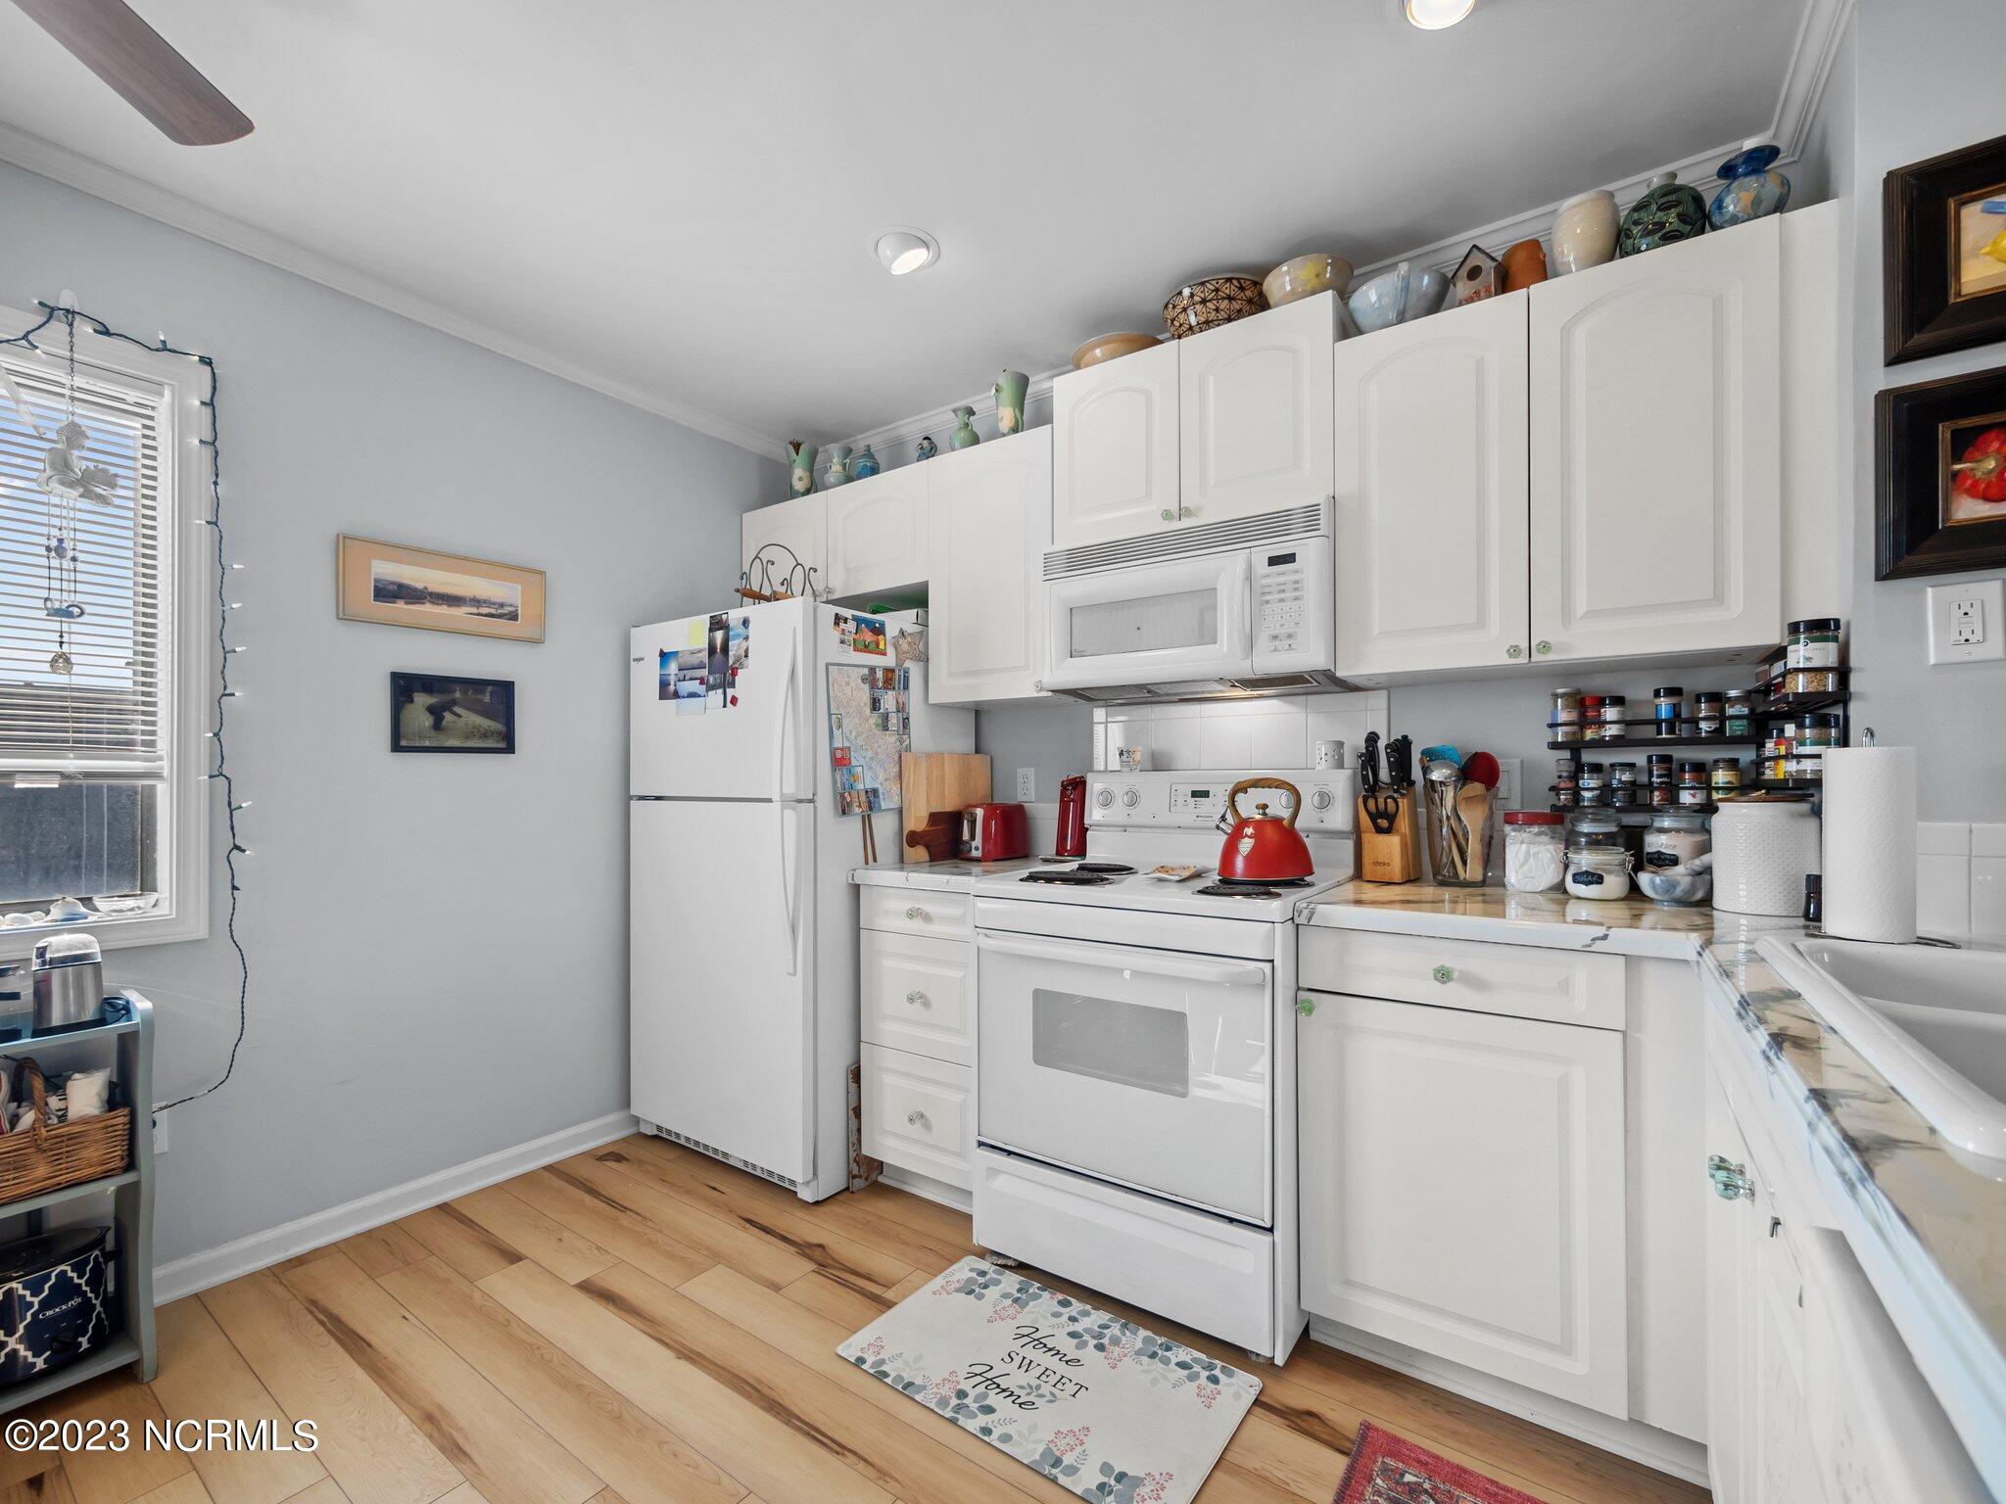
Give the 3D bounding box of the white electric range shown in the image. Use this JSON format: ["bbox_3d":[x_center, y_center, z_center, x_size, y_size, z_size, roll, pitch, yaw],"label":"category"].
[{"bbox_3d":[0.420,0.639,2.093,0.759,1.190,0.675,-1,-2,34],"label":"white electric range"}]

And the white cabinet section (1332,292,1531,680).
[{"bbox_3d":[1.046,-0.587,1.963,0.384,0.765,0.335,-1,-2,34],"label":"white cabinet section"}]

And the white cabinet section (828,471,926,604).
[{"bbox_3d":[-0.347,-0.755,2.909,0.454,0.376,0.335,-1,-2,34],"label":"white cabinet section"}]

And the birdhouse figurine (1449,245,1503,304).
[{"bbox_3d":[1.053,-1.026,1.792,0.096,0.155,0.072,-1,-2,43],"label":"birdhouse figurine"}]

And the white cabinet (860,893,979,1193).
[{"bbox_3d":[-0.050,0.813,2.462,0.450,0.865,0.625,-1,-2,34],"label":"white cabinet"}]

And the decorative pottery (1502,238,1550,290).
[{"bbox_3d":[1.142,-1.026,1.774,0.086,0.148,0.086,-1,-2,34],"label":"decorative pottery"}]

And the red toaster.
[{"bbox_3d":[-0.026,0.254,2.613,0.145,0.180,0.200,-1,-2,39],"label":"red toaster"}]

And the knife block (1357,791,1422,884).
[{"bbox_3d":[0.943,0.197,1.974,0.112,0.226,0.135,-1,-2,34],"label":"knife block"}]

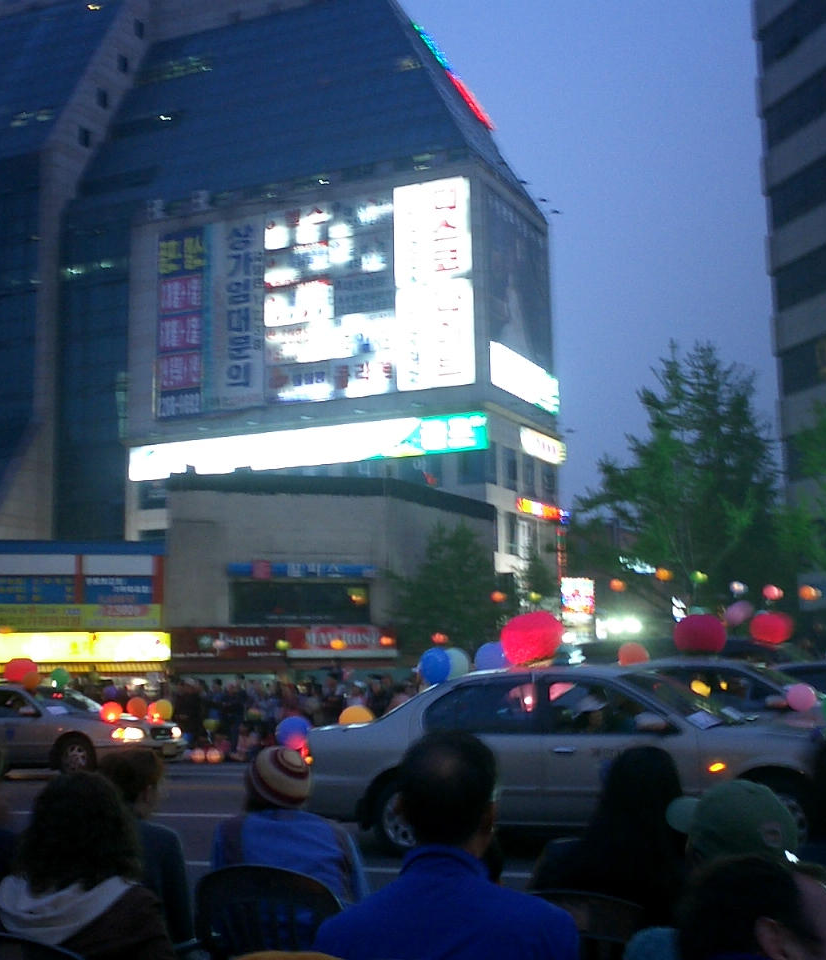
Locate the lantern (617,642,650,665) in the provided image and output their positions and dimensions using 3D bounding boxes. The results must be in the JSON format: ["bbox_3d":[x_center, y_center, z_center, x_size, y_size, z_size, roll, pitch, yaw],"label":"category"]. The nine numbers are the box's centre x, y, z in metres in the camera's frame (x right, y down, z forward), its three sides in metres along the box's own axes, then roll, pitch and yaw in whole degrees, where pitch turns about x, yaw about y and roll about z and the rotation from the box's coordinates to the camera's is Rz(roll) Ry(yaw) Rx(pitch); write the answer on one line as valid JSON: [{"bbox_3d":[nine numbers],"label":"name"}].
[{"bbox_3d":[1.853,1.492,11.500,0.265,0.290,0.265,-3,-9,9],"label":"lantern"}]

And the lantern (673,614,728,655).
[{"bbox_3d":[2.858,1.536,13.600,0.530,0.410,0.530,-3,-9,12],"label":"lantern"}]

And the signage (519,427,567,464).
[{"bbox_3d":[8.194,-1.990,83.504,0.400,1.483,8.975,-5,-9,24],"label":"signage"}]

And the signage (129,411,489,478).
[{"bbox_3d":[-6.727,-1.887,79.168,23.198,2.035,0.600,-5,-9,22],"label":"signage"}]

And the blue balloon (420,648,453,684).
[{"bbox_3d":[0.174,1.472,10.800,0.245,0.285,0.245,-1,-9,0],"label":"blue balloon"}]

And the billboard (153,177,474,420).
[{"bbox_3d":[-6.414,-10.444,80.344,21.015,12.124,0.400,-5,-9,22],"label":"billboard"}]

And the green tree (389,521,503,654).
[{"bbox_3d":[1.249,4.837,47.501,4.000,6.837,4.000,-1,-8,0],"label":"green tree"}]

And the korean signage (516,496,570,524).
[{"bbox_3d":[8.131,1.985,82.578,0.400,1.021,9.532,-5,-9,24],"label":"korean signage"}]

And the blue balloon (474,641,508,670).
[{"bbox_3d":[0.627,1.421,10.800,0.260,0.290,0.260,-1,-9,0],"label":"blue balloon"}]

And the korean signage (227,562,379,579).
[{"bbox_3d":[-4.029,3.393,51.016,5.781,0.560,0.200,2,-9,-20],"label":"korean signage"}]

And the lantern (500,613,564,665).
[{"bbox_3d":[0.953,1.266,11.000,0.510,0.430,0.510,-2,-8,5],"label":"lantern"}]

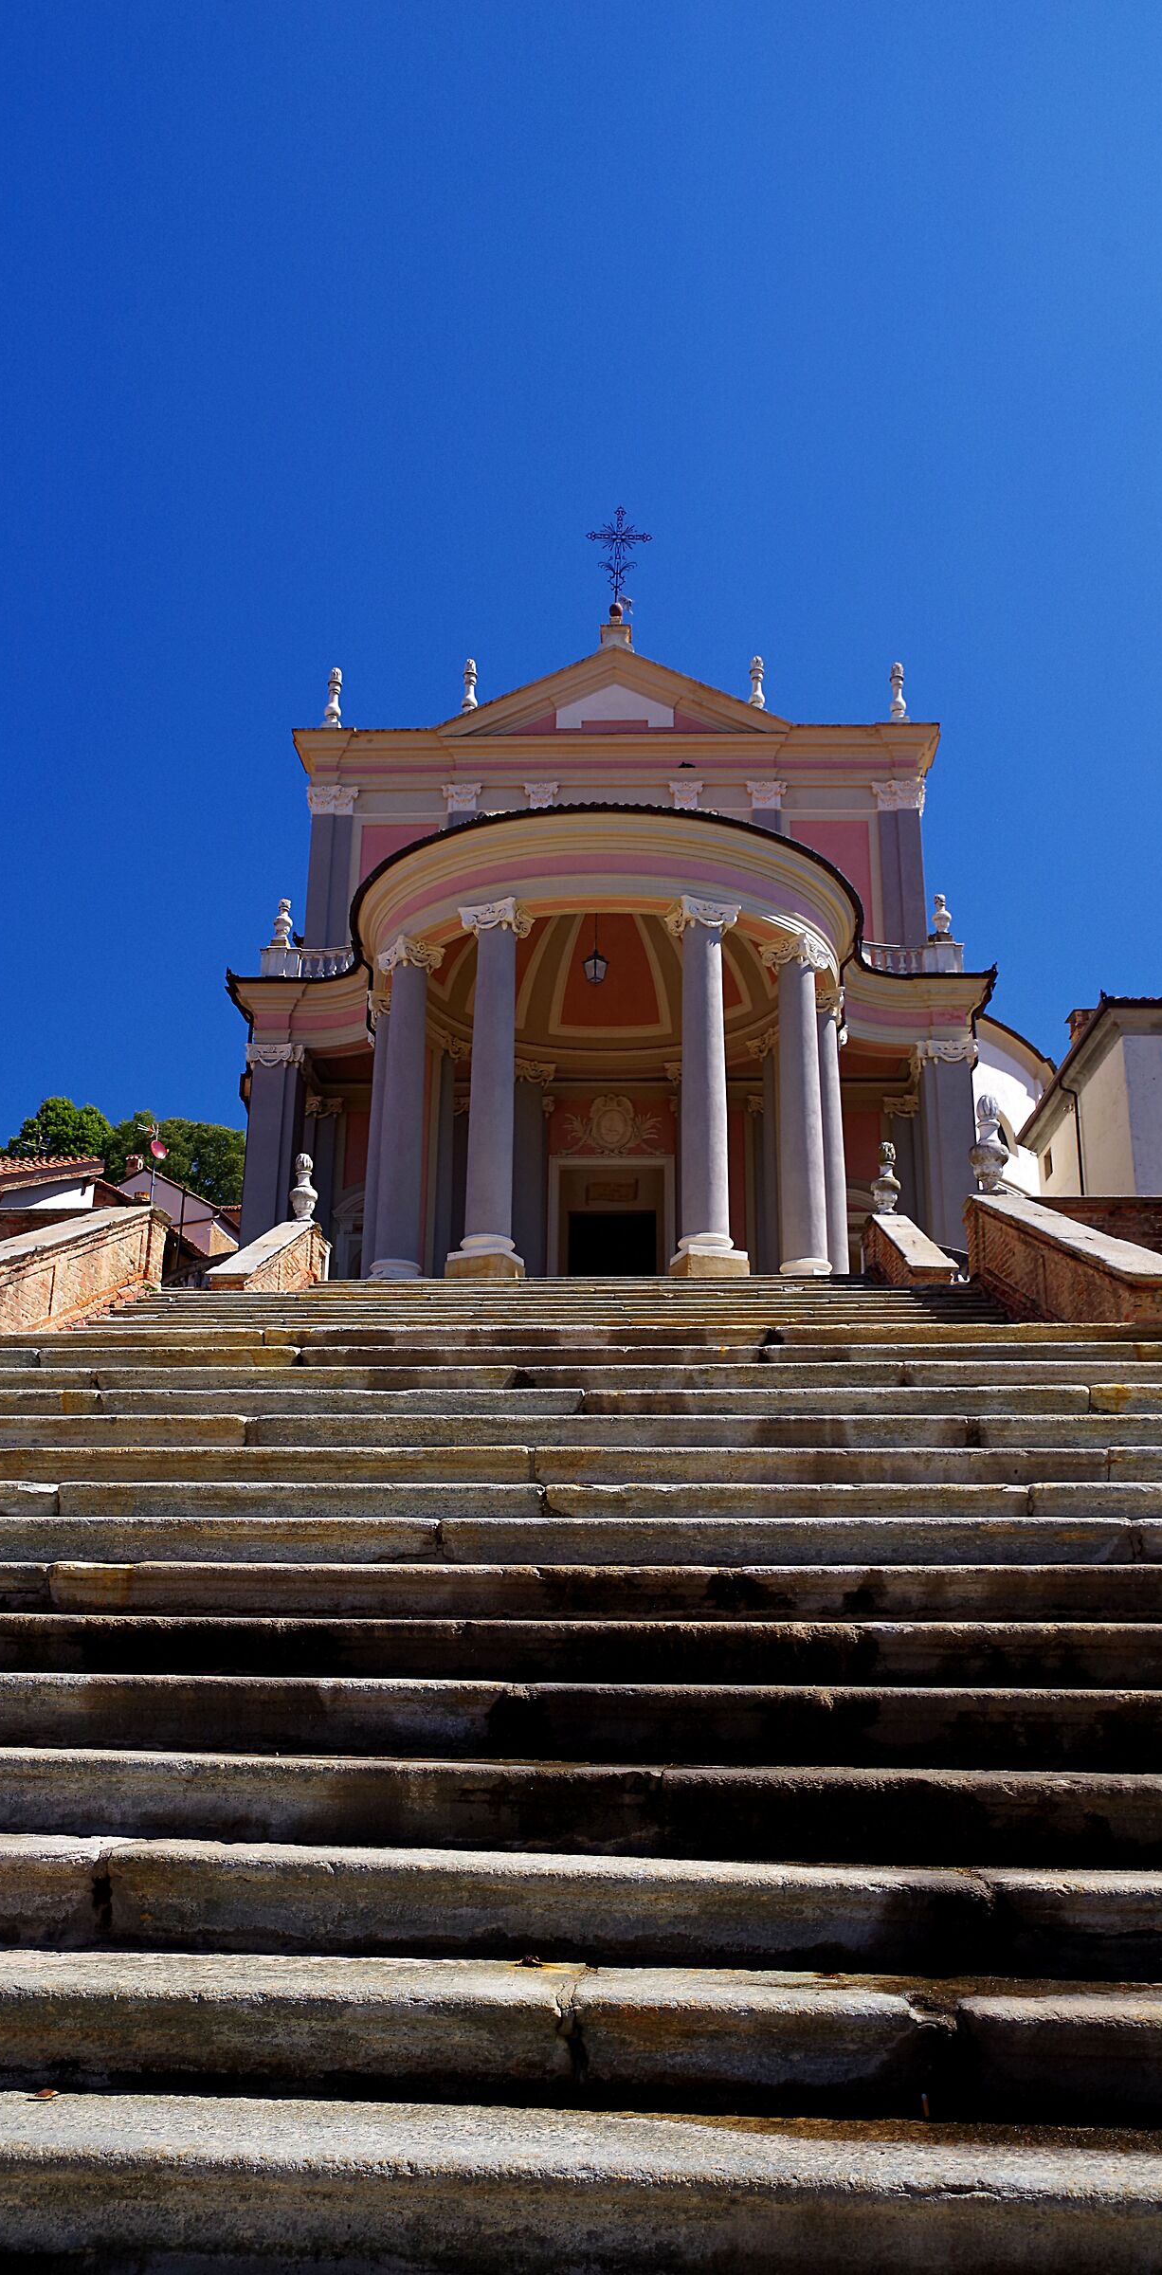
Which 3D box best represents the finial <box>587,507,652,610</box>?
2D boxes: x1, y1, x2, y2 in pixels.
[{"bbox_3d":[0.880,-13.417,39.475,1.487,2.746,0.250,0,-17,2],"label":"finial"}]

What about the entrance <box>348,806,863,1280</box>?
[{"bbox_3d":[0.343,-0.318,28.283,8.963,6.964,6.800,0,-17,2],"label":"entrance"}]

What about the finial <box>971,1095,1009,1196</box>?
[{"bbox_3d":[4.042,0.075,16.909,0.384,1.032,0.384,0,-17,2],"label":"finial"}]

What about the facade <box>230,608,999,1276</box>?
[{"bbox_3d":[0.570,-4.885,32.004,14.369,17.902,11.000,0,-17,2],"label":"facade"}]

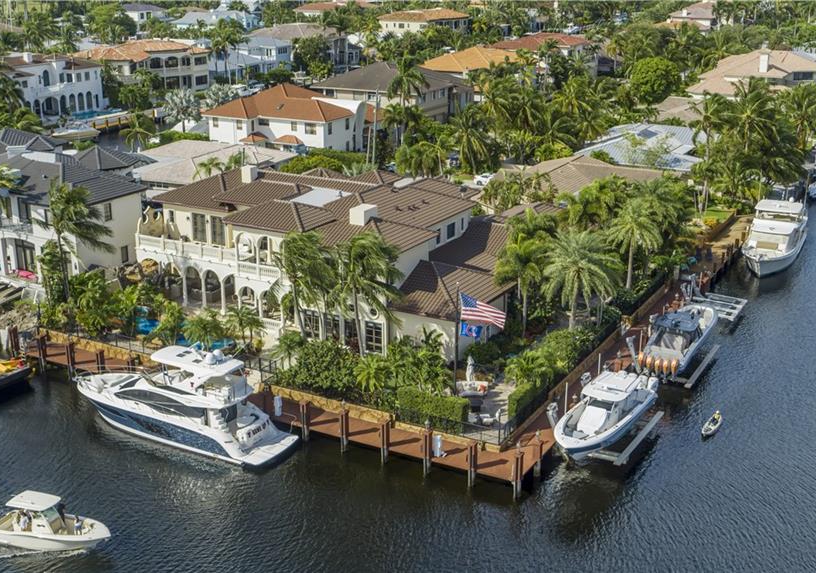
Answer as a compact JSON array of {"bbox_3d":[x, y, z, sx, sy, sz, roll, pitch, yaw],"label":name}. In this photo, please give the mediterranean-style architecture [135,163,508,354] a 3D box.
[{"bbox_3d":[-4.900,-4.350,85.280,33.000,10.500,23.200,11,22,30],"label":"mediterranean-style architecture"}]

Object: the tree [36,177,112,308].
[{"bbox_3d":[-28.780,-3.423,82.777,6.300,11.730,5.500,0,20,0],"label":"tree"}]

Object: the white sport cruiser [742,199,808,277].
[{"bbox_3d":[39.283,-5.914,104.383,5.000,6.300,17.500,12,23,29],"label":"white sport cruiser"}]

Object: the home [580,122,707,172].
[{"bbox_3d":[34.099,-18.833,136.000,18.000,5.300,24.000,11,22,26],"label":"home"}]

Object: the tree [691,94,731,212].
[{"bbox_3d":[34.550,-14.650,109.550,4.800,13.300,4.800,11,22,30],"label":"tree"}]

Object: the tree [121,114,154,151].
[{"bbox_3d":[-43.496,-23.916,156.055,5.200,6.000,5.200,0,18,0],"label":"tree"}]

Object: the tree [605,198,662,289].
[{"bbox_3d":[20.050,-3.690,85.850,5.000,8.000,5.000,11,22,30],"label":"tree"}]

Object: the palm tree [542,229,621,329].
[{"bbox_3d":[13.794,0.009,79.638,6.300,8.000,6.300,0,18,0],"label":"palm tree"}]

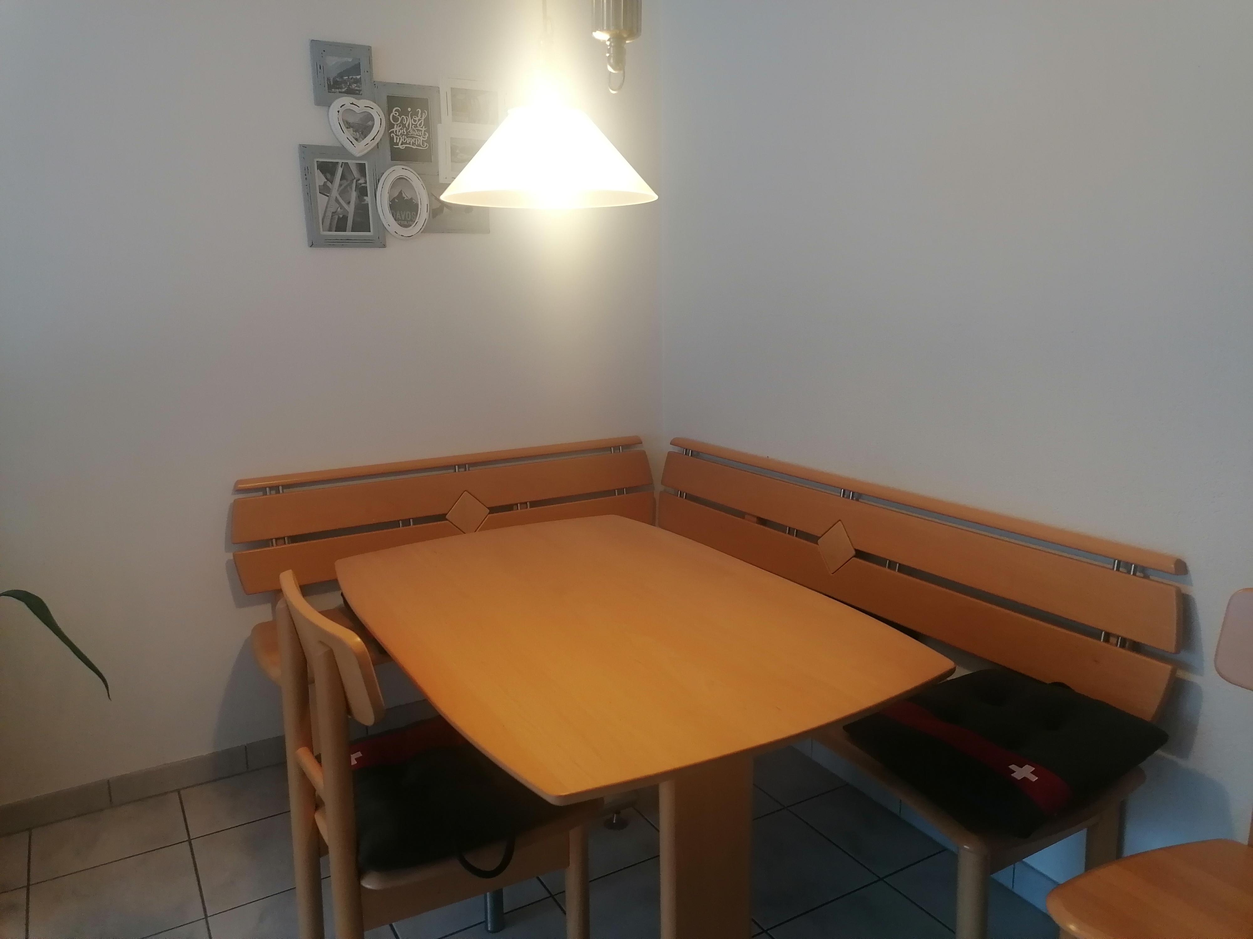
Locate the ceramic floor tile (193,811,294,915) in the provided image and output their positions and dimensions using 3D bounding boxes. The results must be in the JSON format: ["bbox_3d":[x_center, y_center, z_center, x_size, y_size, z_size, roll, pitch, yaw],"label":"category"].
[{"bbox_3d":[-0.850,0.925,2.342,0.330,0.012,0.330,-8,15,-29],"label":"ceramic floor tile"}]

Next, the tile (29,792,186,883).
[{"bbox_3d":[-1.288,0.913,2.430,0.330,0.012,0.261,-8,15,-29],"label":"tile"}]

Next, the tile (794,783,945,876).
[{"bbox_3d":[0.586,0.887,2.405,0.213,0.012,0.330,-8,15,-29],"label":"tile"}]

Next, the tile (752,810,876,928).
[{"bbox_3d":[0.349,0.922,2.270,0.330,0.012,0.330,-8,15,-29],"label":"tile"}]

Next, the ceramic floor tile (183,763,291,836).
[{"bbox_3d":[-1.001,0.871,2.594,0.330,0.012,0.261,-8,15,-29],"label":"ceramic floor tile"}]

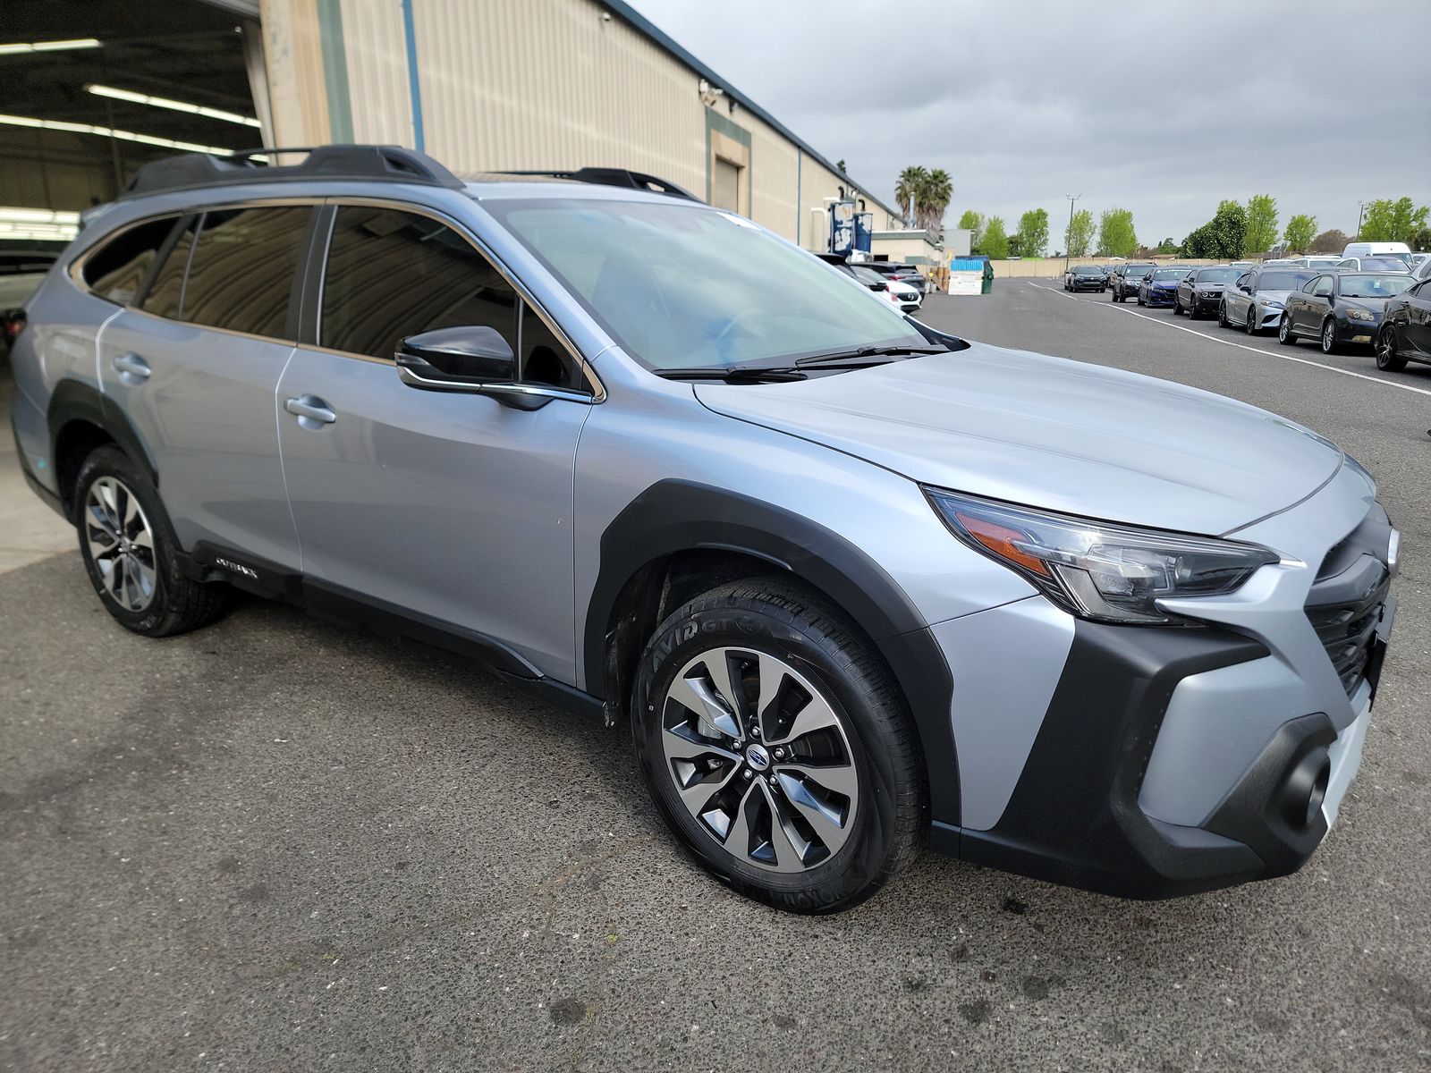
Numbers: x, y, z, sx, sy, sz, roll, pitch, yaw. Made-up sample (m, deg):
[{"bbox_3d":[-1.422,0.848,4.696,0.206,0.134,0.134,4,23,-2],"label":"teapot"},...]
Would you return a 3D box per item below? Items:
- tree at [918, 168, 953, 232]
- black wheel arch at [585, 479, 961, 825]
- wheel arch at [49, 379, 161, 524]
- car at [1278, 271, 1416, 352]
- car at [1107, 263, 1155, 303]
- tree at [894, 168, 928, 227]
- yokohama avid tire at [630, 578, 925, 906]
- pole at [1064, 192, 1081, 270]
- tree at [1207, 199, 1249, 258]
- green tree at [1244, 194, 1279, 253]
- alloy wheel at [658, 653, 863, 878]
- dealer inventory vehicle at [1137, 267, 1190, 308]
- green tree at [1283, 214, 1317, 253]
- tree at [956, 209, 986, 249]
[{"bbox_3d":[23.676,-33.510,106.504,3.700,11.352,3.700,0,15,0],"label":"tree"},{"bbox_3d":[0.097,0.191,2.006,0.920,0.595,0.130,11,19,34],"label":"black wheel arch"},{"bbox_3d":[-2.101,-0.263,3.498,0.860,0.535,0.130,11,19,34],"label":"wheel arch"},{"bbox_3d":[11.966,-4.192,18.428,1.755,1.415,4.420,4,16,14],"label":"car"},{"bbox_3d":[19.022,-11.372,44.374,1.800,1.730,4.600,4,16,15],"label":"car"},{"bbox_3d":[21.072,-33.615,106.524,3.500,11.503,3.500,0,15,0],"label":"tree"},{"bbox_3d":[0.142,0.461,2.204,0.725,0.725,0.235,12,19,34],"label":"yokohama avid tire"},{"bbox_3d":[34.929,-29.324,97.760,1.400,8.510,0.400,0,15,0],"label":"pole"},{"bbox_3d":[61.994,-36.010,120.000,5.110,9.860,5.110,4,16,13],"label":"tree"},{"bbox_3d":[90.496,-49.902,164.750,5.300,13.080,5.300,0,15,0],"label":"green tree"},{"bbox_3d":[0.133,0.466,2.192,0.495,0.495,0.190,12,19,34],"label":"alloy wheel"},{"bbox_3d":[17.299,-9.449,37.569,1.860,1.450,4.880,5,16,15],"label":"dealer inventory vehicle"},{"bbox_3d":[79.555,-39.610,135.000,4.720,8.860,4.720,4,16,13],"label":"green tree"},{"bbox_3d":[34.758,-39.914,135.000,3.950,9.490,3.950,4,16,13],"label":"tree"}]

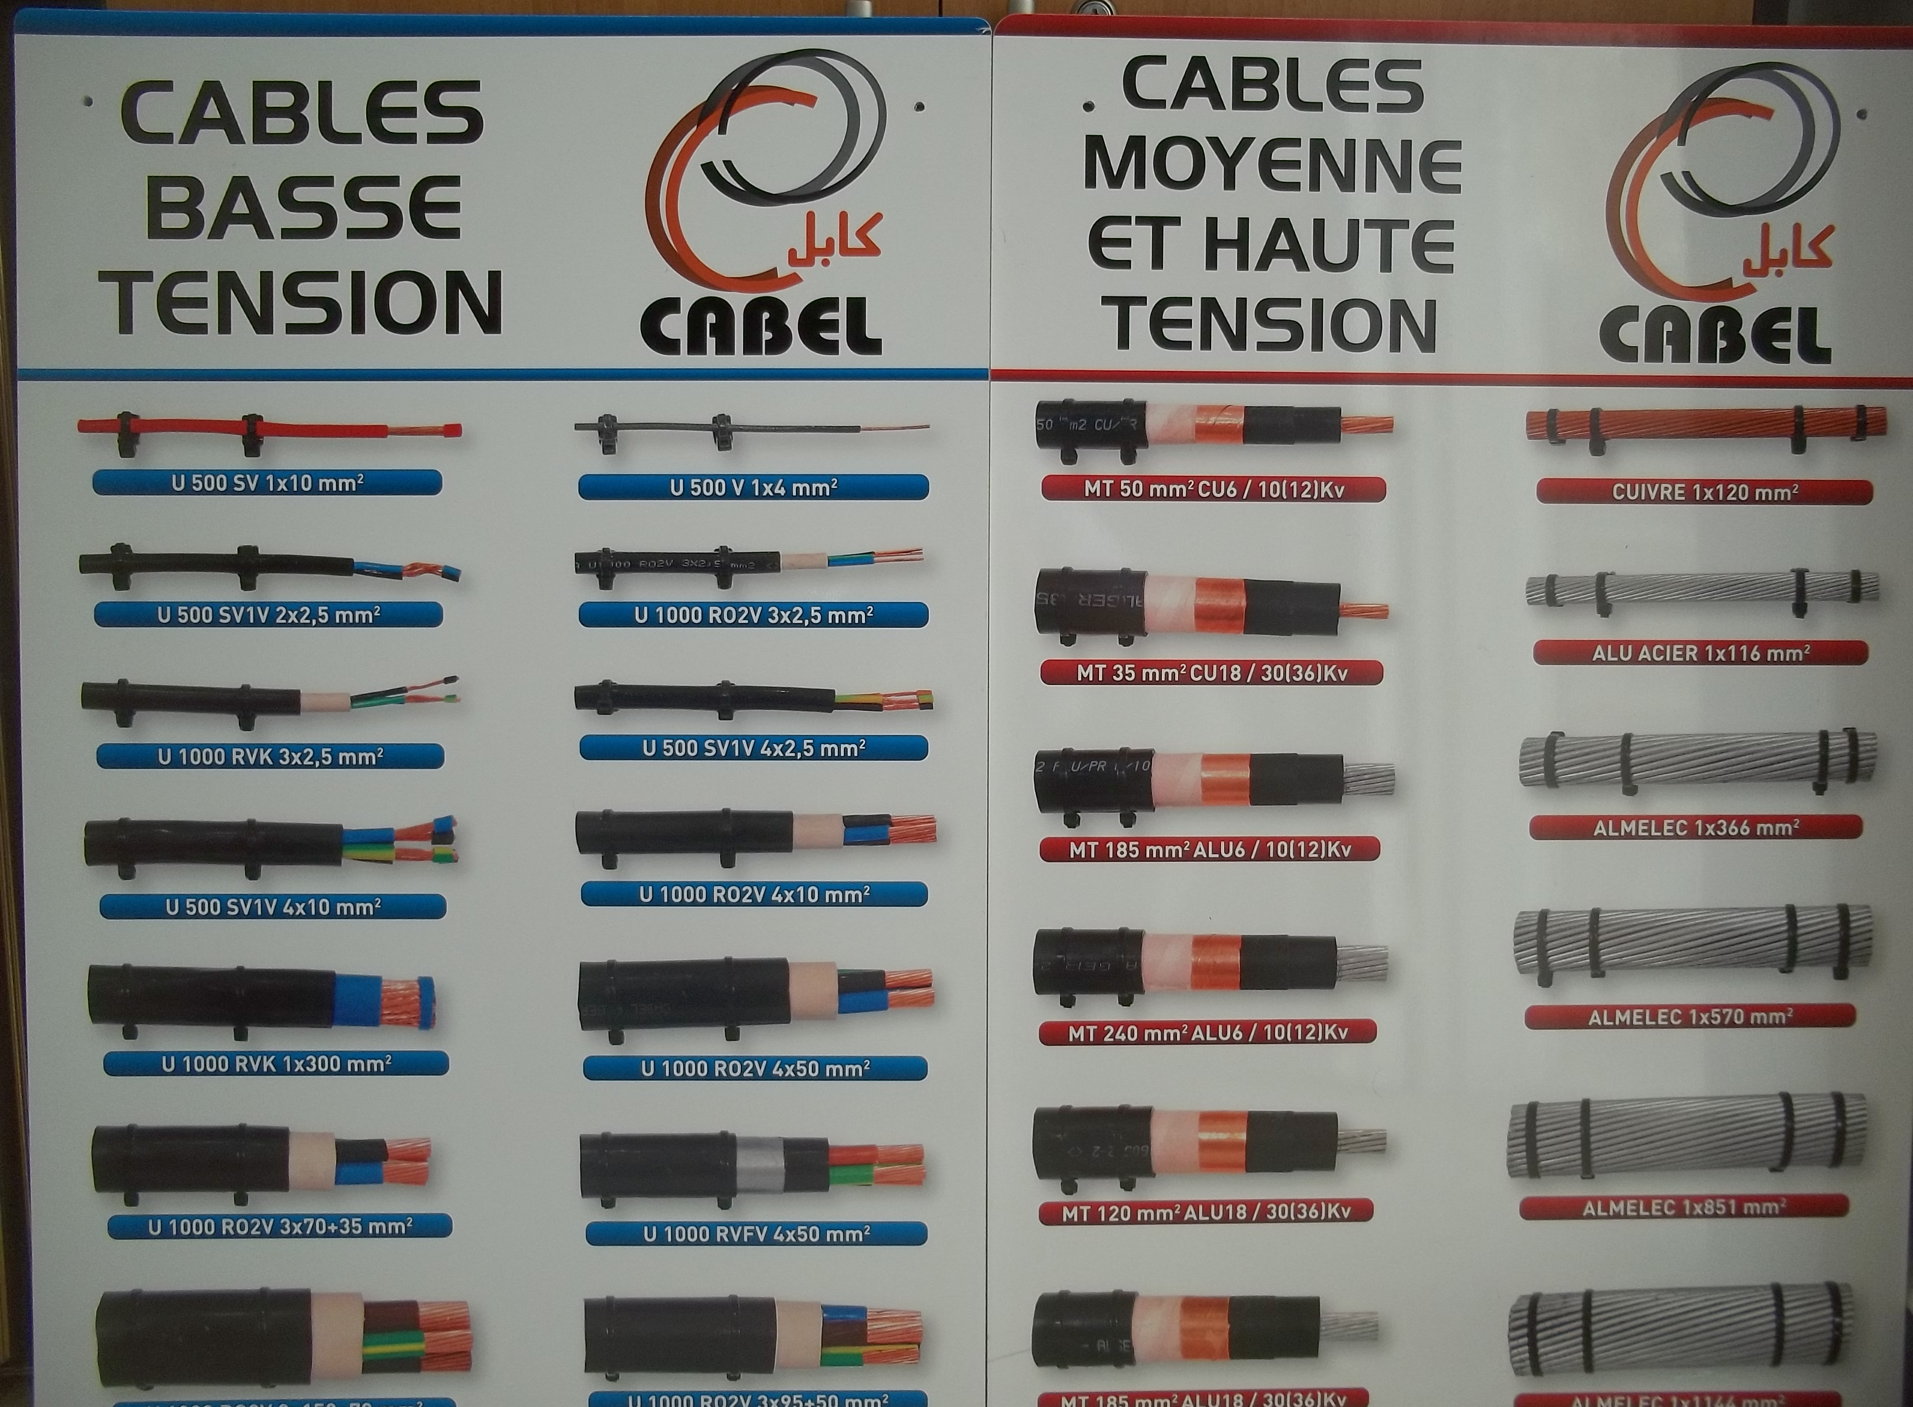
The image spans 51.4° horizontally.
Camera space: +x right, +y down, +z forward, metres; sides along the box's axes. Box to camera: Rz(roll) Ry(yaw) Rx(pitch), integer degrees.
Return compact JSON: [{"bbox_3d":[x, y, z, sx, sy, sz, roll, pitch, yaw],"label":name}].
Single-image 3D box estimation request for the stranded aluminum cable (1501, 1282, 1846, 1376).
[{"bbox_3d":[0.380,0.329,1.044,0.183,0.045,0.044,-1,4,-2],"label":"stranded aluminum cable"}]

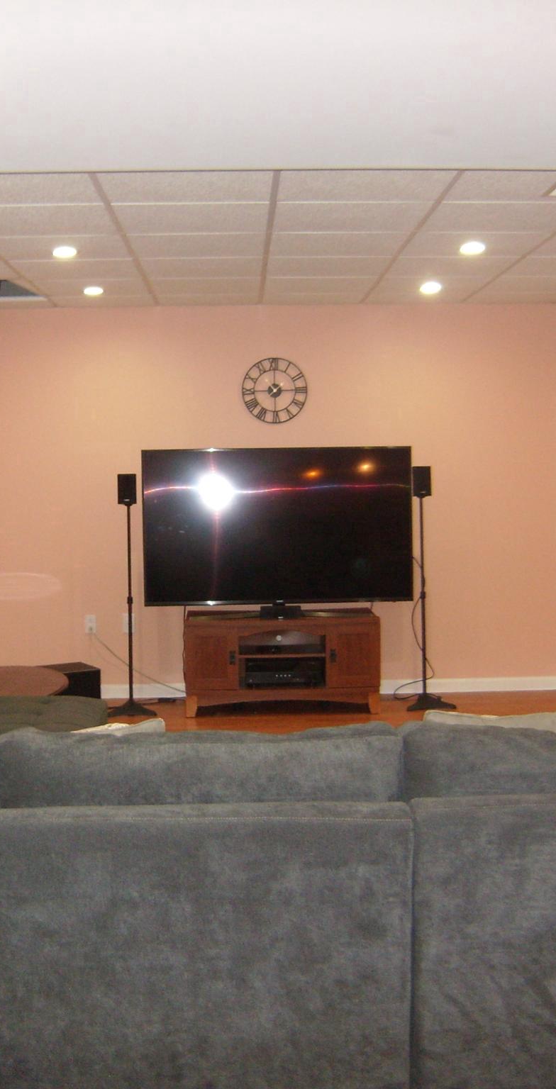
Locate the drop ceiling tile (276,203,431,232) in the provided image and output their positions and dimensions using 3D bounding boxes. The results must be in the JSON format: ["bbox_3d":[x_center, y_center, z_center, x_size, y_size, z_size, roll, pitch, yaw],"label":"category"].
[{"bbox_3d":[0.279,-1.286,4.598,0.600,0.020,0.598,-1,4,-2],"label":"drop ceiling tile"}]

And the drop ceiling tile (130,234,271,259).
[{"bbox_3d":[-0.348,-1.324,5.194,0.605,0.020,0.605,-1,4,-2],"label":"drop ceiling tile"}]

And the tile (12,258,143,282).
[{"bbox_3d":[-0.969,-1.342,5.749,0.600,0.020,0.600,-1,4,-2],"label":"tile"}]

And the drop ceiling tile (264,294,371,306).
[{"bbox_3d":[0.201,-1.464,6.982,0.605,0.020,0.500,-1,4,-2],"label":"drop ceiling tile"}]

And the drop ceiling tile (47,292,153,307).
[{"bbox_3d":[-1.012,-1.442,6.945,0.605,0.020,0.500,-1,4,-2],"label":"drop ceiling tile"}]

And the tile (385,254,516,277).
[{"bbox_3d":[0.845,-1.387,5.841,0.605,0.020,0.605,-1,4,-2],"label":"tile"}]

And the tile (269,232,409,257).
[{"bbox_3d":[0.258,-1.334,5.213,0.605,0.020,0.605,-1,4,-2],"label":"tile"}]

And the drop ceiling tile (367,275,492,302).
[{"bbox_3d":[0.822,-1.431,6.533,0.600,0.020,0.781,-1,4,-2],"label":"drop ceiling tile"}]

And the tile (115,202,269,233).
[{"bbox_3d":[-0.325,-1.273,4.588,0.600,0.020,0.600,-1,4,-2],"label":"tile"}]

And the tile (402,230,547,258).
[{"bbox_3d":[0.863,-1.342,5.234,0.605,0.020,0.605,-1,4,-2],"label":"tile"}]

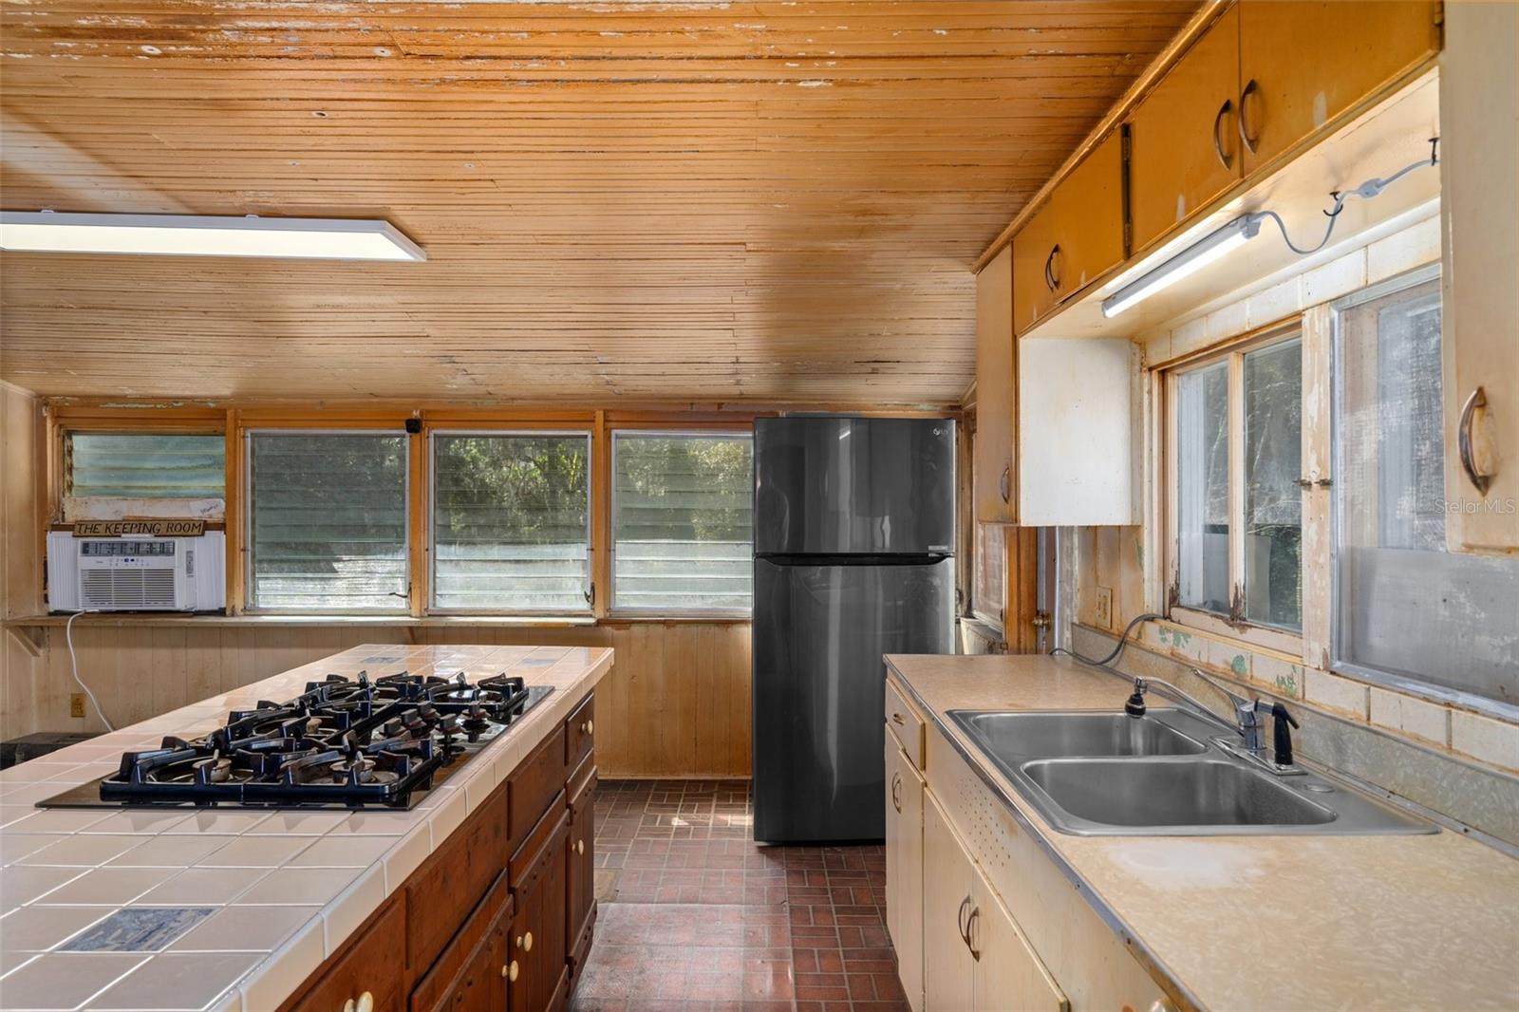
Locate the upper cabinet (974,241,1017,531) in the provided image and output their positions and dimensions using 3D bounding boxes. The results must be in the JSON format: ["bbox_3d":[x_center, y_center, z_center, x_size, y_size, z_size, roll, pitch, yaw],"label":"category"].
[{"bbox_3d":[0.880,-0.352,2.675,0.335,0.800,0.490,0,0,0],"label":"upper cabinet"}]

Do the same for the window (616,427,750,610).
[{"bbox_3d":[-0.335,0.081,4.520,0.825,0.920,0.070,0,0,0],"label":"window"}]

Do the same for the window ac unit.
[{"bbox_3d":[-3.150,0.332,4.500,0.880,0.390,0.380,0,0,0],"label":"window ac unit"}]

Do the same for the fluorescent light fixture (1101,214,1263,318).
[{"bbox_3d":[0.790,-0.446,1.700,0.034,0.037,0.595,0,0,0],"label":"fluorescent light fixture"}]

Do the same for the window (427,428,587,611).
[{"bbox_3d":[-1.265,0.081,4.520,0.825,0.920,0.070,0,0,0],"label":"window"}]

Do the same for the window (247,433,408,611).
[{"bbox_3d":[-2.190,0.081,4.520,0.825,0.920,0.070,0,0,0],"label":"window"}]

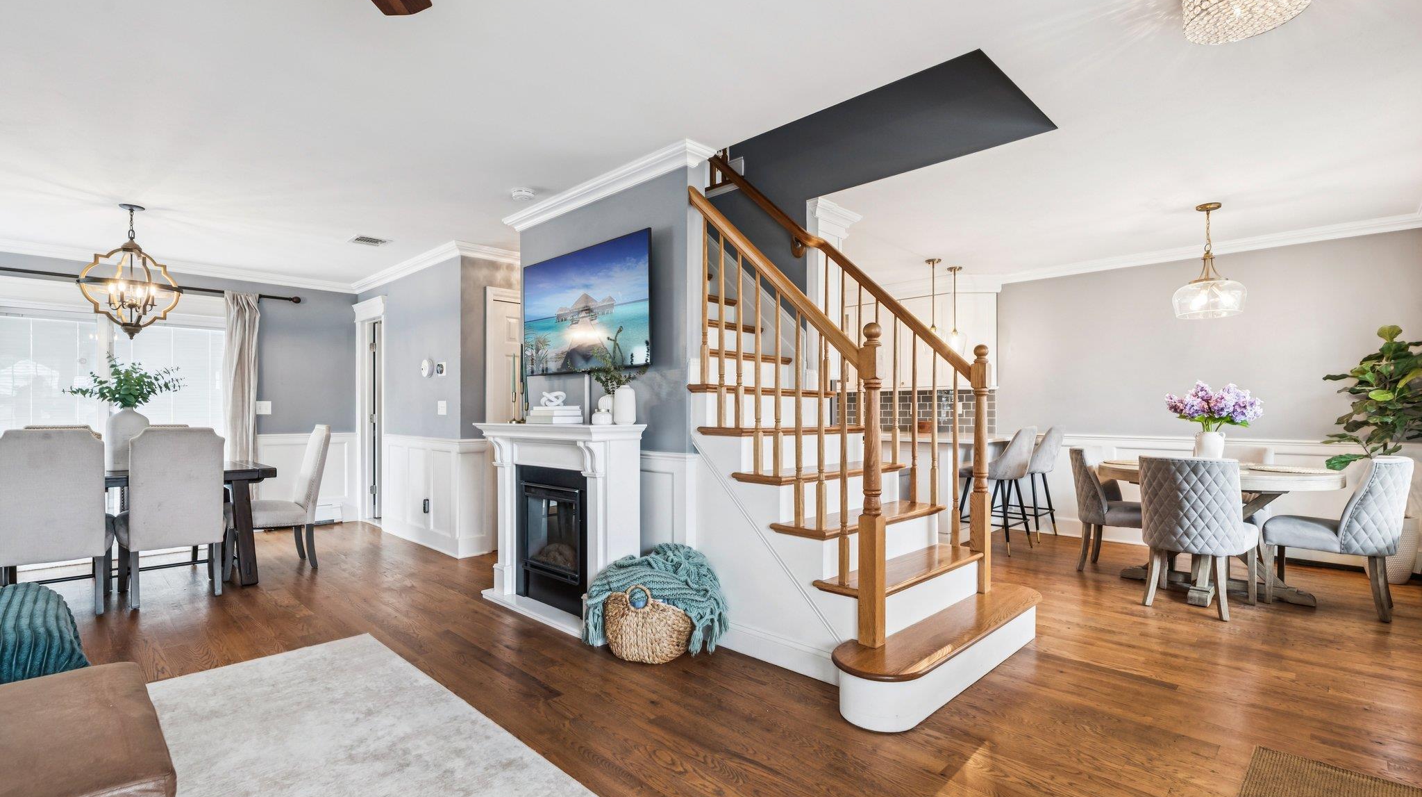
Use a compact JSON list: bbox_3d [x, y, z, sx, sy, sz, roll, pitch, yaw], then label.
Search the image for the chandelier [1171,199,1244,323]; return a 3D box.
[{"bbox_3d":[3.164,-0.885,4.021,0.360,0.725,0.360,-1,-1,44],"label":"chandelier"}]

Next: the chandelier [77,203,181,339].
[{"bbox_3d":[-3.653,-0.786,3.979,0.490,0.830,0.490,-1,-1,44],"label":"chandelier"}]

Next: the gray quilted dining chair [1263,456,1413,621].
[{"bbox_3d":[3.558,0.754,3.620,0.605,0.860,0.485,-1,-1,44],"label":"gray quilted dining chair"}]

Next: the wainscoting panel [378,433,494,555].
[{"bbox_3d":[-2.479,0.791,5.593,1.756,0.934,0.298,-1,-1,44],"label":"wainscoting panel"}]

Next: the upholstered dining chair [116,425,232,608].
[{"bbox_3d":[-3.360,0.702,3.947,0.620,1.035,0.480,-1,-1,44],"label":"upholstered dining chair"}]

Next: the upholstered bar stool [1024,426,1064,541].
[{"bbox_3d":[2.833,0.740,5.625,0.530,0.980,0.470,-1,-1,44],"label":"upholstered bar stool"}]

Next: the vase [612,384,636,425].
[{"bbox_3d":[-0.449,0.034,3.292,0.112,0.204,0.112,0,-1,0],"label":"vase"}]

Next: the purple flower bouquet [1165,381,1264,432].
[{"bbox_3d":[3.176,0.053,4.022,0.480,0.320,0.420,-1,-1,44],"label":"purple flower bouquet"}]

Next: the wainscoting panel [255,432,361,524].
[{"bbox_3d":[-4.004,0.810,6.267,0.050,0.930,0.883,-1,-1,44],"label":"wainscoting panel"}]

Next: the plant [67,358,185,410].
[{"bbox_3d":[-3.724,-0.089,4.036,0.450,0.340,0.550,-1,-1,44],"label":"plant"}]

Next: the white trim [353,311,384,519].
[{"bbox_3d":[-3.419,0.156,6.290,0.870,2.220,0.130,-1,-1,44],"label":"white trim"}]

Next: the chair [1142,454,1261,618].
[{"bbox_3d":[2.794,0.758,3.634,0.490,0.860,0.600,-1,-1,44],"label":"chair"}]

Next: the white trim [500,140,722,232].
[{"bbox_3d":[-0.694,-1.174,3.698,1.815,0.077,0.203,-1,-1,44],"label":"white trim"}]

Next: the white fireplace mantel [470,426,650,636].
[{"bbox_3d":[-0.899,0.683,3.596,1.260,1.074,0.357,-1,-1,44],"label":"white fireplace mantel"}]

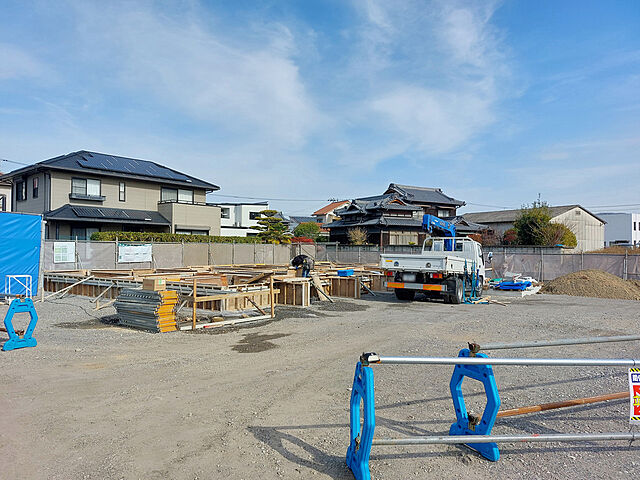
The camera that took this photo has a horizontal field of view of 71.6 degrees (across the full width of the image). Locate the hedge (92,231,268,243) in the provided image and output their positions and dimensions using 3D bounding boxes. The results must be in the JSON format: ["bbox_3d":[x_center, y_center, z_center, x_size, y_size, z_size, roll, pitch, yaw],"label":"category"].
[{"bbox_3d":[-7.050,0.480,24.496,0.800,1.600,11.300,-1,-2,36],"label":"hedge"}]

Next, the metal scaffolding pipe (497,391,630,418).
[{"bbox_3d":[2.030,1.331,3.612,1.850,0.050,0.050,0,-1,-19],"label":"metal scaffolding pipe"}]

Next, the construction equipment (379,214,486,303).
[{"bbox_3d":[4.163,0.659,15.164,1.970,2.700,6.000,-1,-3,30],"label":"construction equipment"}]

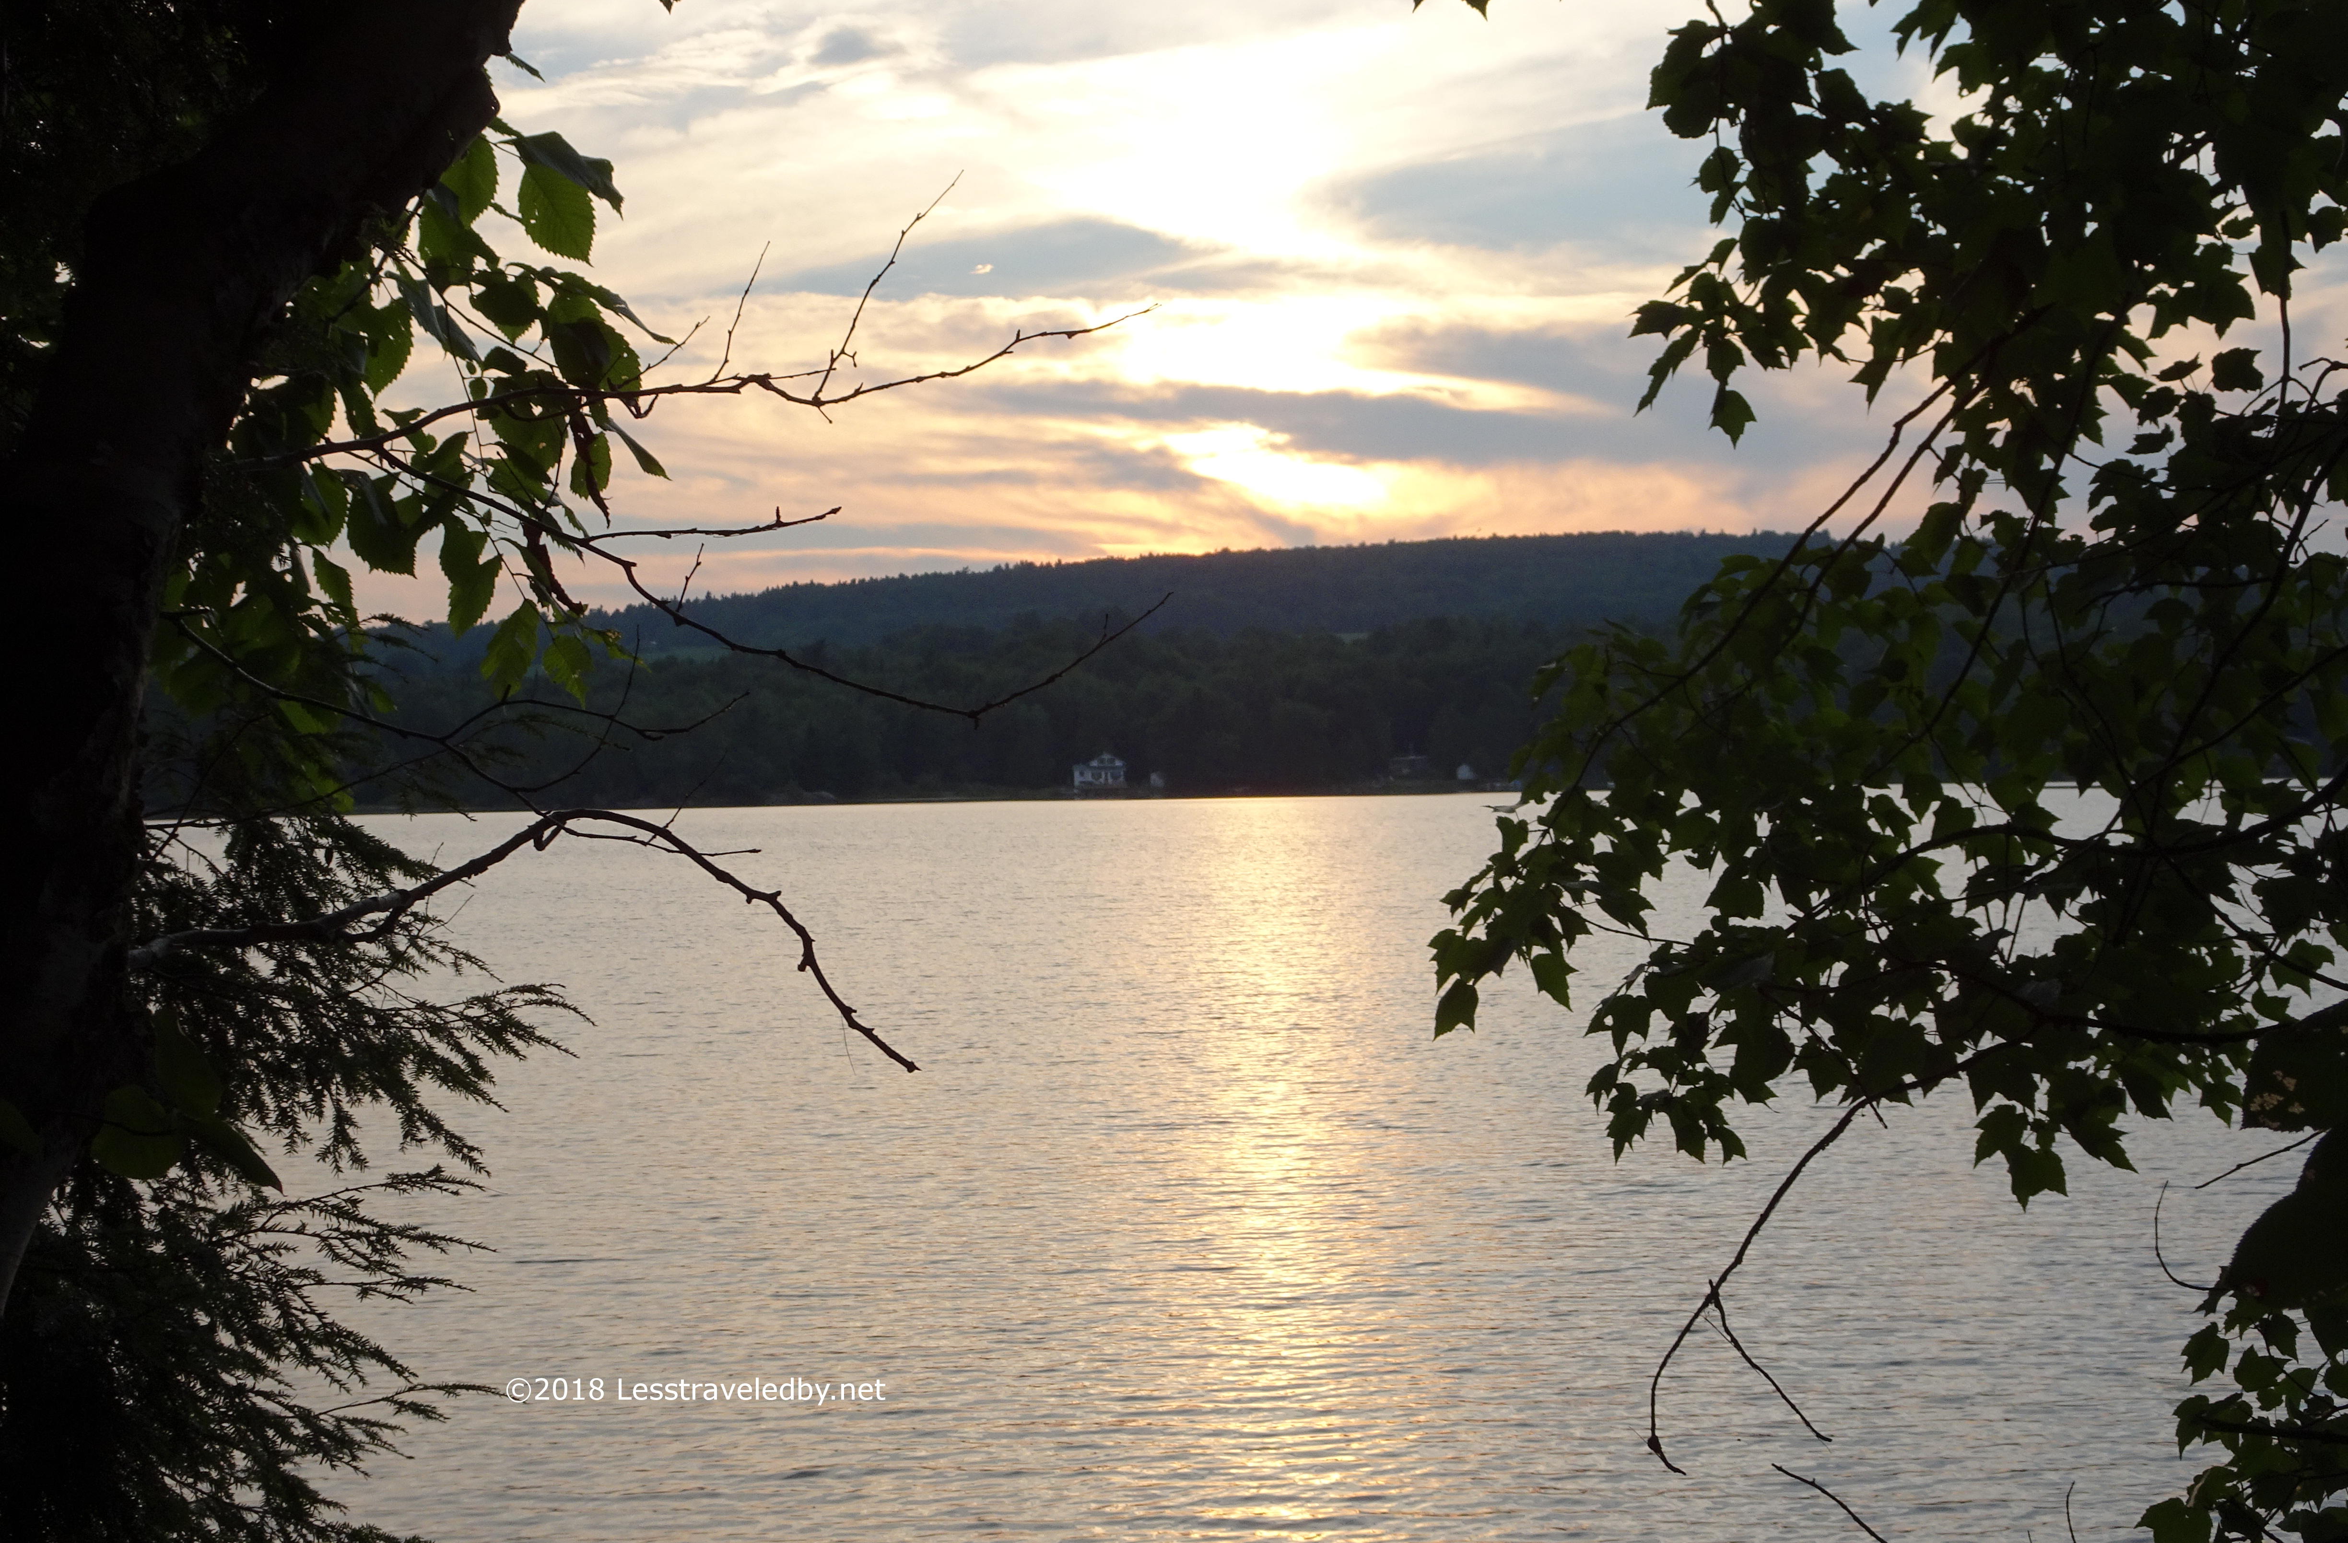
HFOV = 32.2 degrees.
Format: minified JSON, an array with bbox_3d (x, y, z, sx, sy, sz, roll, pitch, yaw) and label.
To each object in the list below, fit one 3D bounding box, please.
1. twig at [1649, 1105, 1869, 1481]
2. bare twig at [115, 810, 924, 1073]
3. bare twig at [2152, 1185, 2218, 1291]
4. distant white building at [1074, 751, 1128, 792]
[{"bbox_3d":[0.532,0.467,3.700,0.205,0.339,0.130,0,0,0],"label":"twig"},{"bbox_3d":[-0.479,0.124,3.000,0.584,0.193,0.200,0,0,0],"label":"bare twig"},{"bbox_3d":[0.795,0.366,3.200,0.052,0.085,0.040,0,0,0],"label":"bare twig"},{"bbox_3d":[-12.621,0.000,700.000,8.300,7.257,8.500,0,0,-9],"label":"distant white building"}]

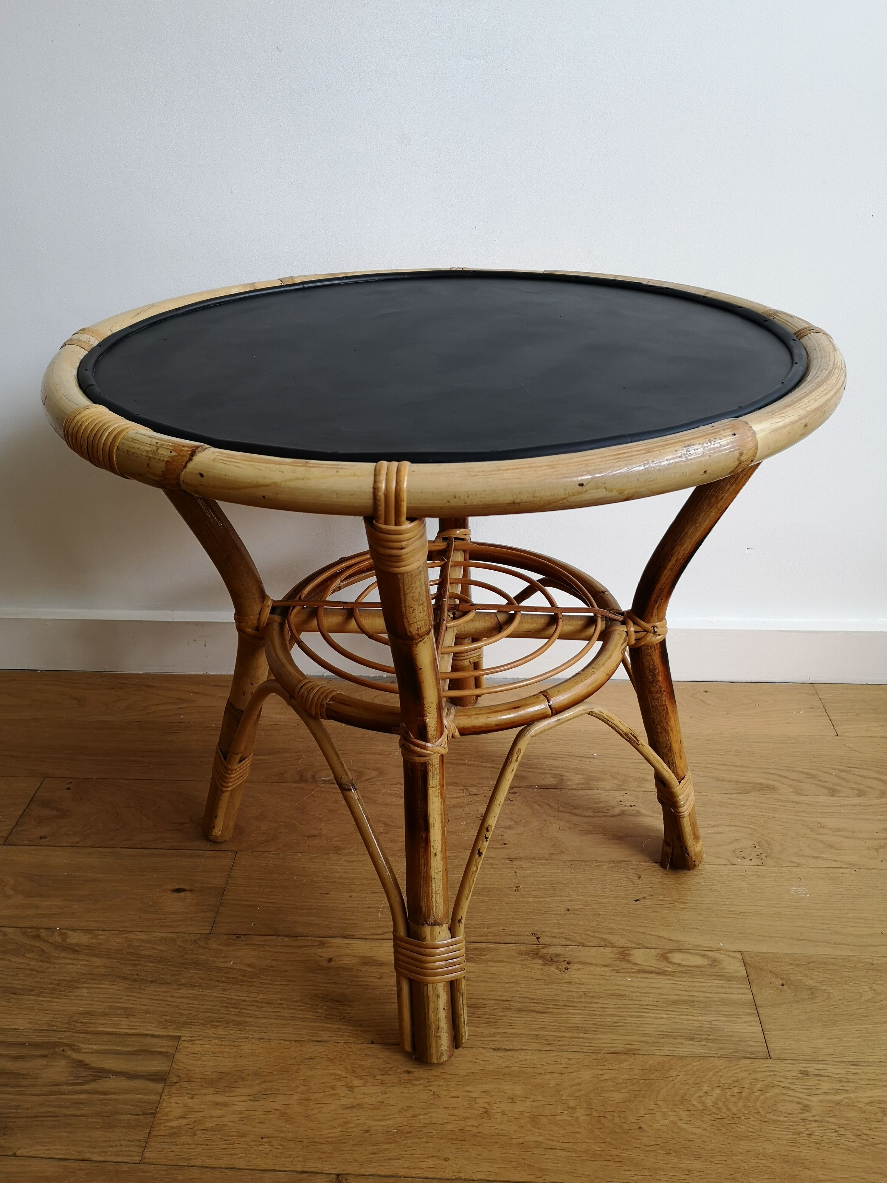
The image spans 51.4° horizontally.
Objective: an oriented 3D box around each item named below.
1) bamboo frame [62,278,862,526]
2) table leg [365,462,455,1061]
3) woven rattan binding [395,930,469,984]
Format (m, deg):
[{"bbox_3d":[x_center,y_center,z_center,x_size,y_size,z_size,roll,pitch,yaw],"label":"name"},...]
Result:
[{"bbox_3d":[-0.001,-0.204,0.784,0.640,0.038,0.640,1,29,4],"label":"bamboo frame"},{"bbox_3d":[-0.015,0.164,0.703,0.044,0.554,0.139,1,29,4],"label":"table leg"},{"bbox_3d":[-0.010,0.304,0.790,0.062,0.042,0.044,1,16,4],"label":"woven rattan binding"}]

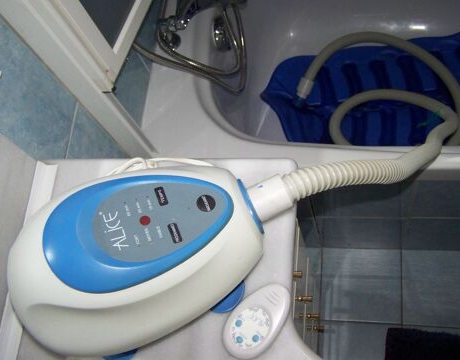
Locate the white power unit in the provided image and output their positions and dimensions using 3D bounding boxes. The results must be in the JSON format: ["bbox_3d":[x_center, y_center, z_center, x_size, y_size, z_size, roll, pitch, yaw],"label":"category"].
[{"bbox_3d":[-0.105,0.071,0.533,0.266,0.137,0.172,-25,65,2],"label":"white power unit"}]

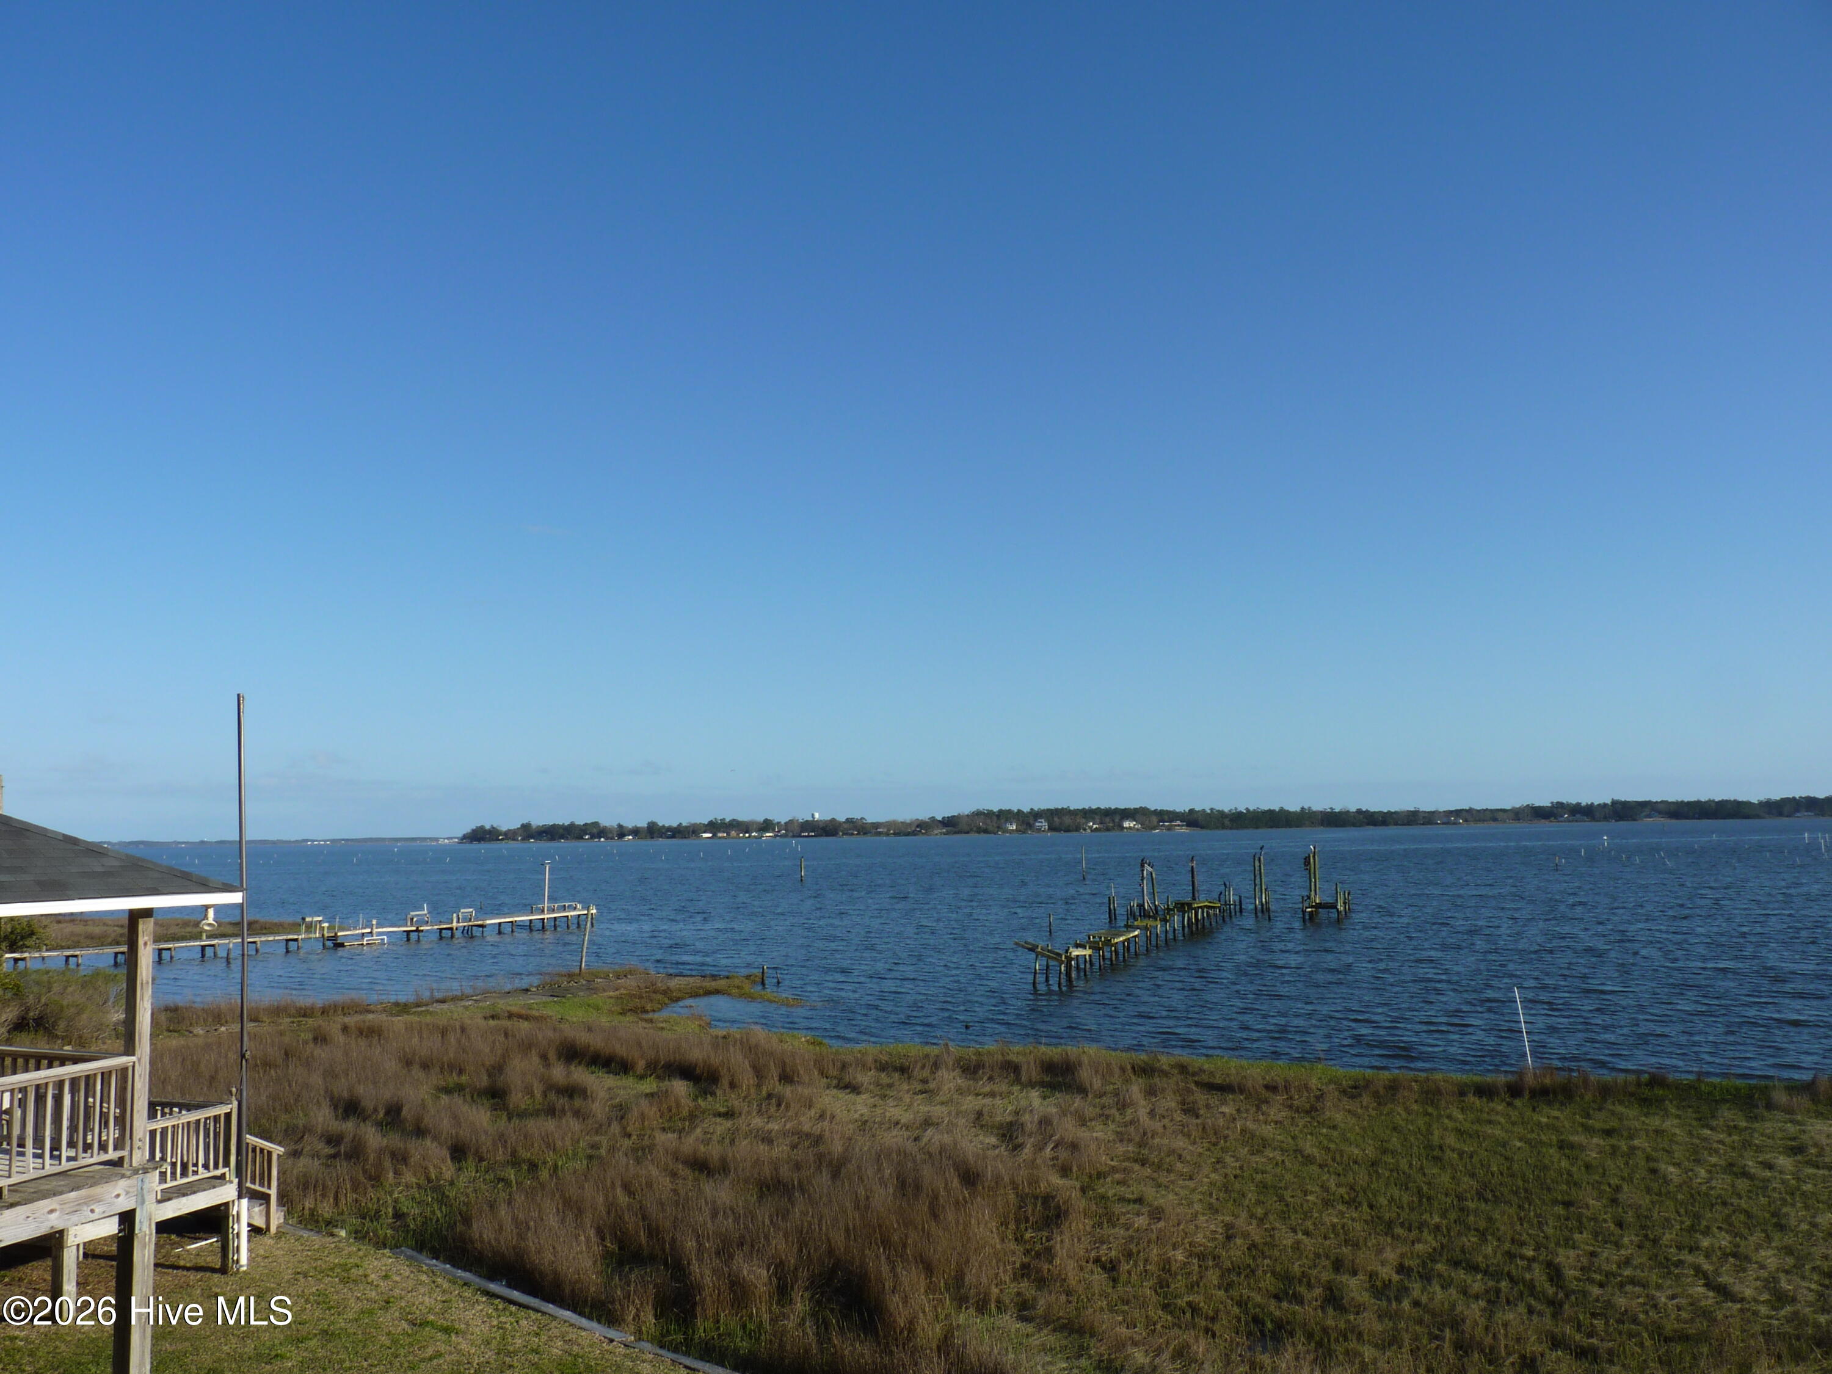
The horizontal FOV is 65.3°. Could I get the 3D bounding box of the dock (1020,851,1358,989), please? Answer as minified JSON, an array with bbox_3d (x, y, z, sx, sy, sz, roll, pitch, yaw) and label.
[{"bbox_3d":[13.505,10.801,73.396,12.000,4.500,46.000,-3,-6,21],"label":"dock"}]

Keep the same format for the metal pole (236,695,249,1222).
[{"bbox_3d":[-8.325,3.370,17.657,0.078,6.580,0.078,-3,-6,0],"label":"metal pole"}]

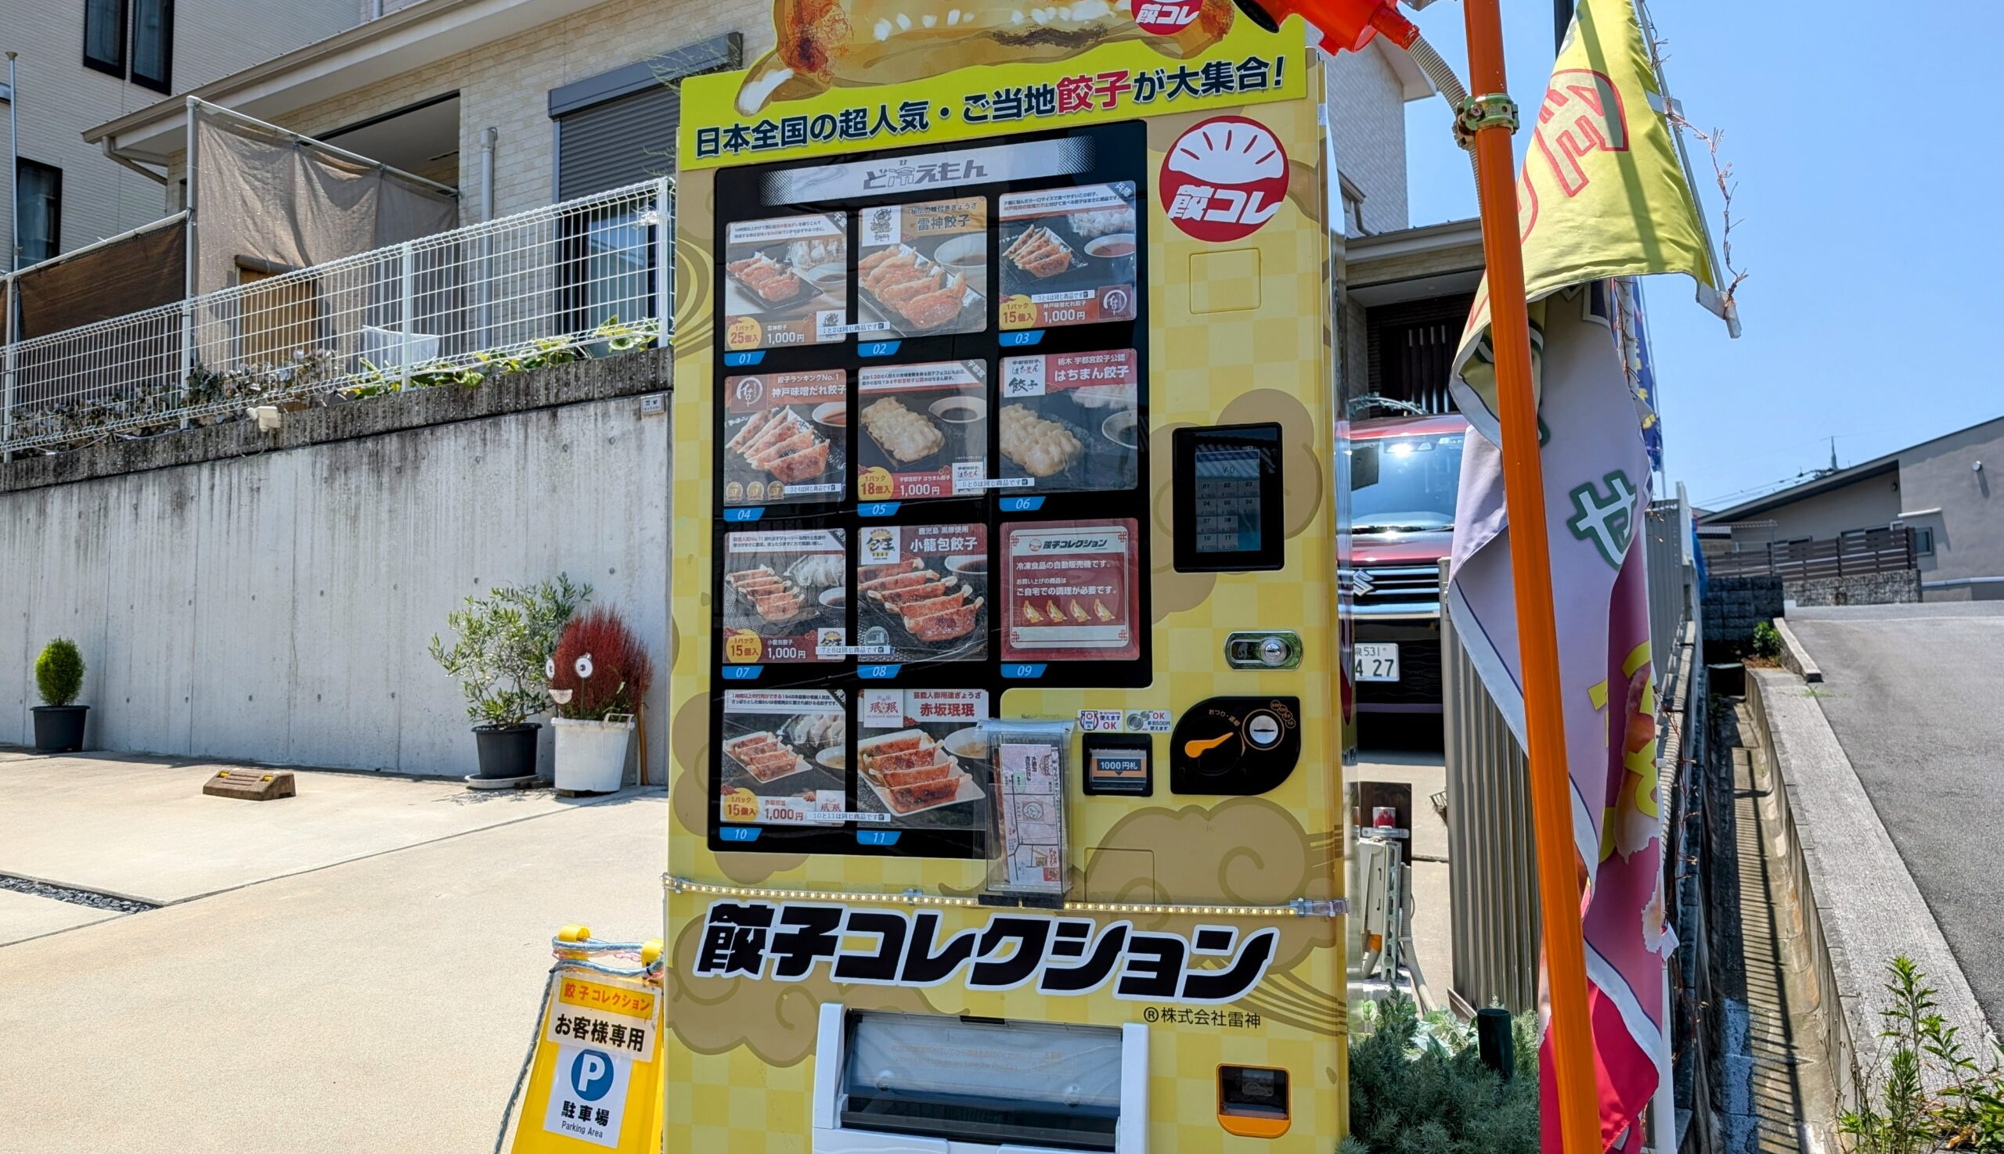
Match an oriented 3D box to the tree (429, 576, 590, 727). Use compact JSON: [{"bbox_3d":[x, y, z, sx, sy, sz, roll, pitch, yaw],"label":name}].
[{"bbox_3d":[-2.219,0.334,6.250,0.690,0.670,0.600,-3,-5,29],"label":"tree"}]

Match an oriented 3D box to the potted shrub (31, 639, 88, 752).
[{"bbox_3d":[-5.618,0.705,8.300,0.340,0.670,0.340,-3,-5,29],"label":"potted shrub"}]

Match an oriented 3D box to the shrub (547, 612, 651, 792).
[{"bbox_3d":[-1.724,0.532,5.950,0.440,0.800,0.430,-3,-5,29],"label":"shrub"}]

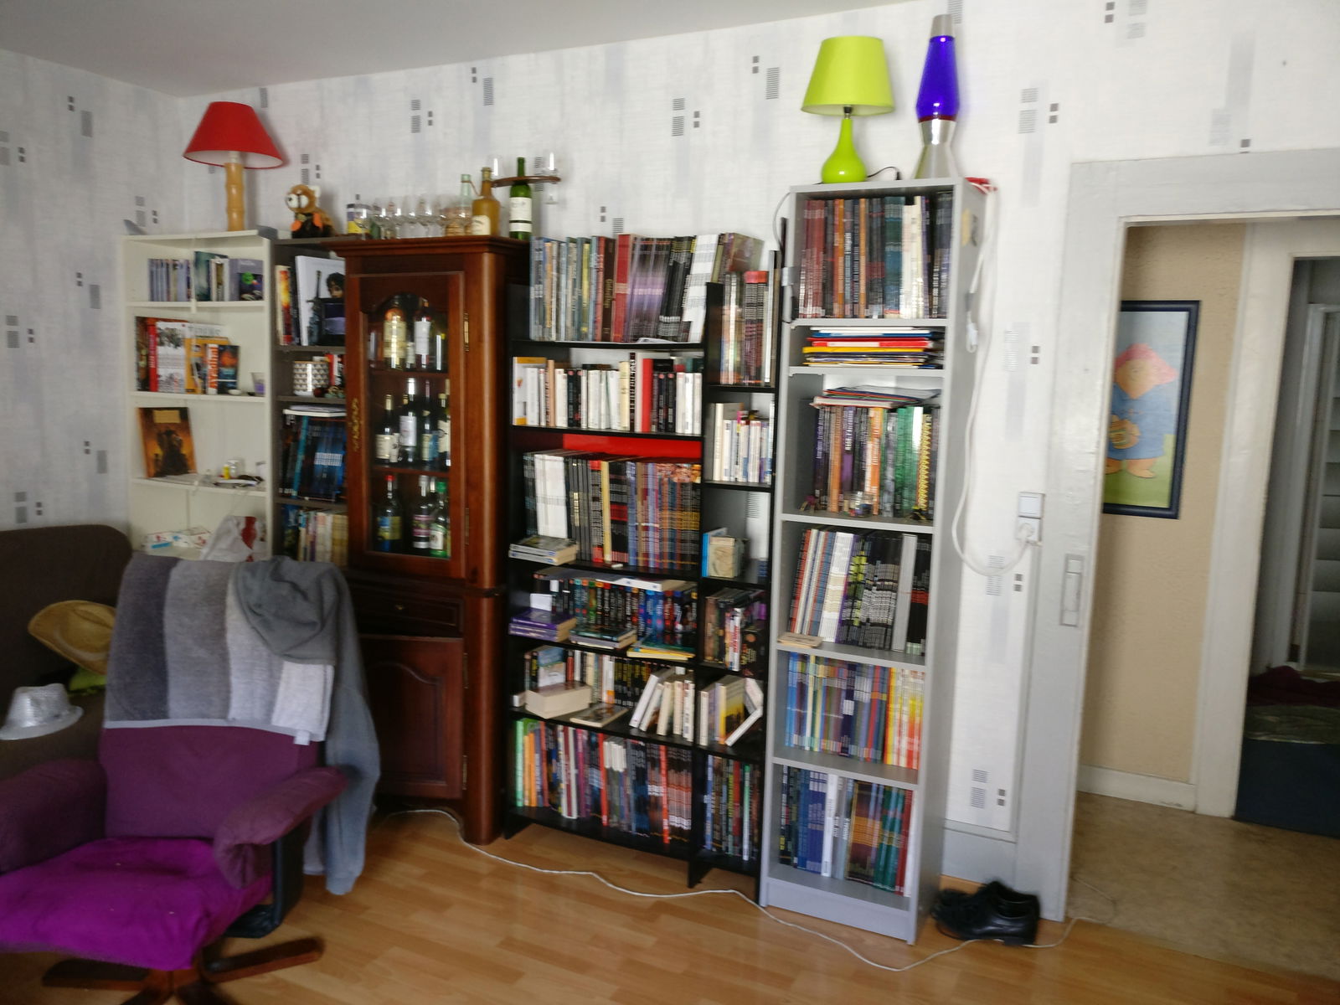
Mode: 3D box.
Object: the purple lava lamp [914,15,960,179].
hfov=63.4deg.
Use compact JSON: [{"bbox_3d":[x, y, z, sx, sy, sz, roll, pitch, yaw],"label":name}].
[{"bbox_3d":[0.709,-1.035,2.822,0.117,0.432,0.117,5,8,27],"label":"purple lava lamp"}]

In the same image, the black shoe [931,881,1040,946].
[{"bbox_3d":[0.891,1.131,3.041,0.295,0.120,0.225,4,8,20],"label":"black shoe"}]

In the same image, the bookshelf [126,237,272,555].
[{"bbox_3d":[-1.773,-0.054,4.364,0.790,1.985,0.285,5,8,27],"label":"bookshelf"}]

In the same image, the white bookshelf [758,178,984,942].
[{"bbox_3d":[0.562,0.166,3.038,0.453,2.016,0.305,5,8,27],"label":"white bookshelf"}]

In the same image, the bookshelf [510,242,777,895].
[{"bbox_3d":[-0.043,0.188,3.349,0.885,1.860,0.320,5,8,27],"label":"bookshelf"}]

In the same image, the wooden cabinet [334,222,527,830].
[{"bbox_3d":[-0.730,0.118,3.613,0.665,1.892,0.480,5,8,27],"label":"wooden cabinet"}]

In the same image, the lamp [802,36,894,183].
[{"bbox_3d":[0.480,-1.037,2.940,0.250,0.390,0.250,5,8,27],"label":"lamp"}]

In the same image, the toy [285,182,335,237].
[{"bbox_3d":[-1.331,-1.069,4.007,0.165,0.205,0.170,6,8,30],"label":"toy"}]

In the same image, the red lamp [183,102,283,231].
[{"bbox_3d":[-1.643,-1.253,4.091,0.355,0.465,0.355,5,8,27],"label":"red lamp"}]

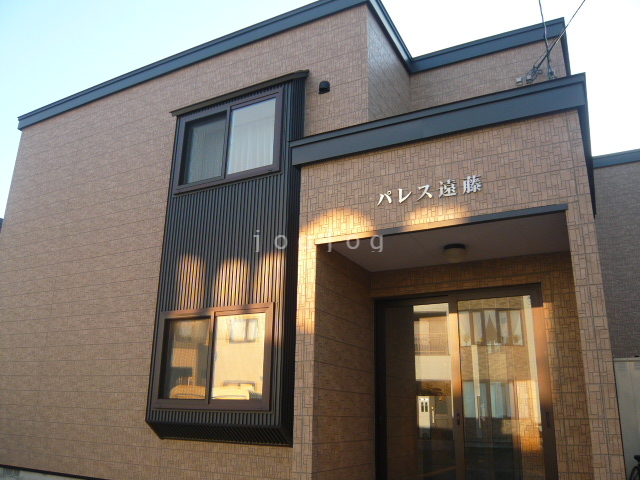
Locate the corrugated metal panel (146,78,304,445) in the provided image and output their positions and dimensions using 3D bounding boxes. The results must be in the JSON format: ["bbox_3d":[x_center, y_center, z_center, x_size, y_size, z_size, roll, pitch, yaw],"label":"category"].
[{"bbox_3d":[-1.176,0.227,6.614,1.954,4.445,0.335,-8,-19,27],"label":"corrugated metal panel"}]

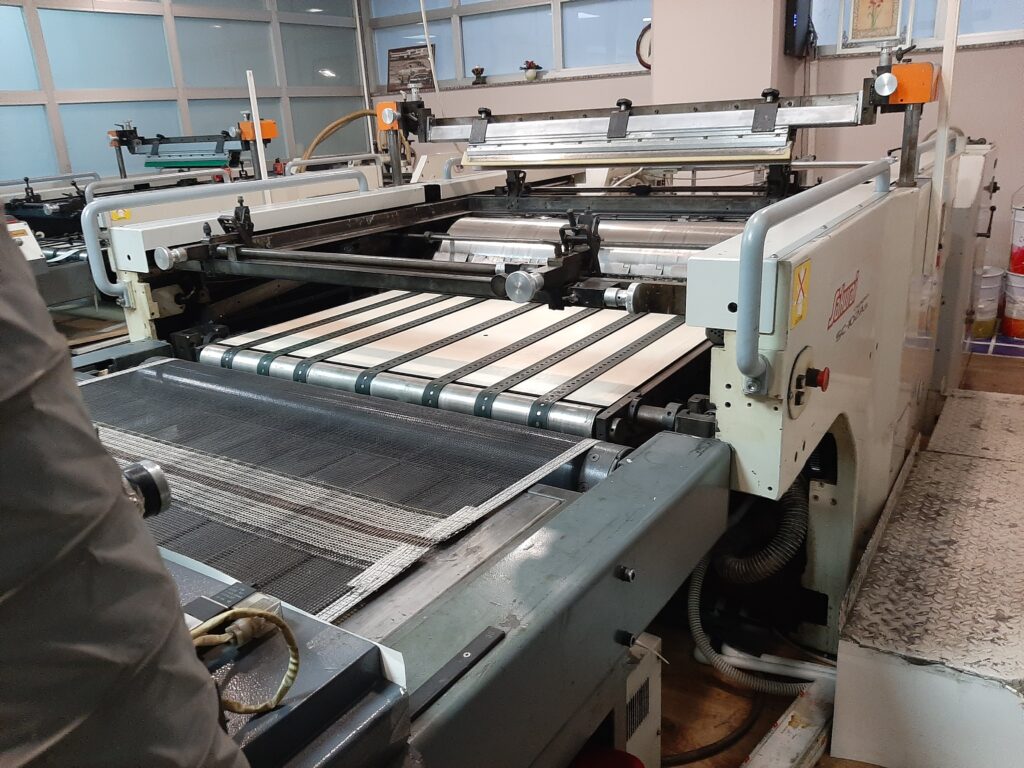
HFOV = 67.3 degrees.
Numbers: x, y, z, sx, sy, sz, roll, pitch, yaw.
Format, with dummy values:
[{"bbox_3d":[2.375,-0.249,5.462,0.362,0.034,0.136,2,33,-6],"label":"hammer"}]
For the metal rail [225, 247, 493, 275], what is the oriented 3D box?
[{"bbox_3d":[-0.394,-0.284,1.739,0.883,0.019,0.019,9,23,33],"label":"metal rail"}]

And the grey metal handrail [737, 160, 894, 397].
[{"bbox_3d":[0.609,-0.253,1.461,0.042,0.276,1.006,9,23,33],"label":"grey metal handrail"}]

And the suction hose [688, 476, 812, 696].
[{"bbox_3d":[0.546,0.438,1.800,0.301,0.607,0.241,9,23,33],"label":"suction hose"}]

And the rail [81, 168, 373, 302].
[{"bbox_3d":[-0.794,-0.481,2.378,0.042,0.279,1.000,9,23,33],"label":"rail"}]

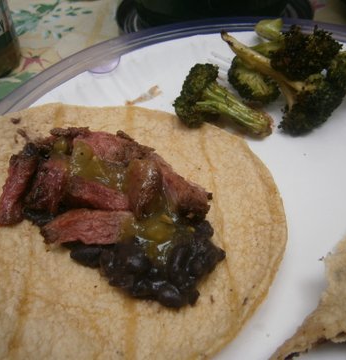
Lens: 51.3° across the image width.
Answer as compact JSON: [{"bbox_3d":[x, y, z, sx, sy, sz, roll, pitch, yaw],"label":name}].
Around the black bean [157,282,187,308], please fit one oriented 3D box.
[{"bbox_3d":[0.000,0.039,0.122,0.011,0.007,0.007,27,46,19],"label":"black bean"}]

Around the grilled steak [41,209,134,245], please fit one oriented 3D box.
[{"bbox_3d":[-0.030,0.017,0.128,0.030,0.009,0.011,-3,44,-11],"label":"grilled steak"}]

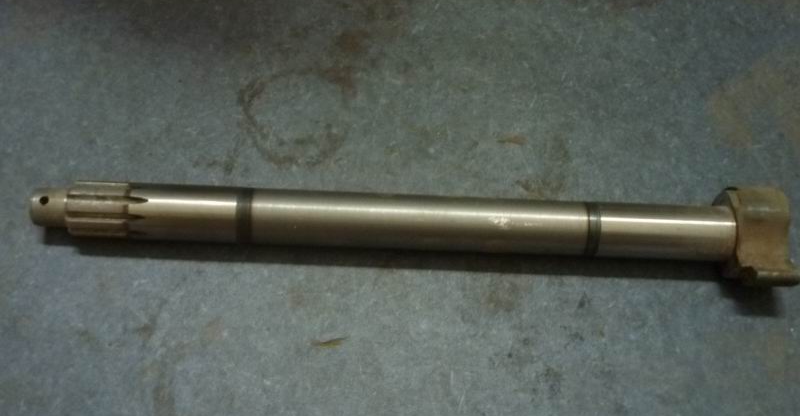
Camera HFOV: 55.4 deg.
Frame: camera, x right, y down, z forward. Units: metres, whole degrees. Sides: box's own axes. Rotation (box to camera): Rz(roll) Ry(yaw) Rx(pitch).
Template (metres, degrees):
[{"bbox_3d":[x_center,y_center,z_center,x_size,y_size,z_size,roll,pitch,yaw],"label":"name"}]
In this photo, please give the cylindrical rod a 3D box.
[{"bbox_3d":[-0.009,0.009,0.534,0.479,0.038,0.038,2,66,-2],"label":"cylindrical rod"}]

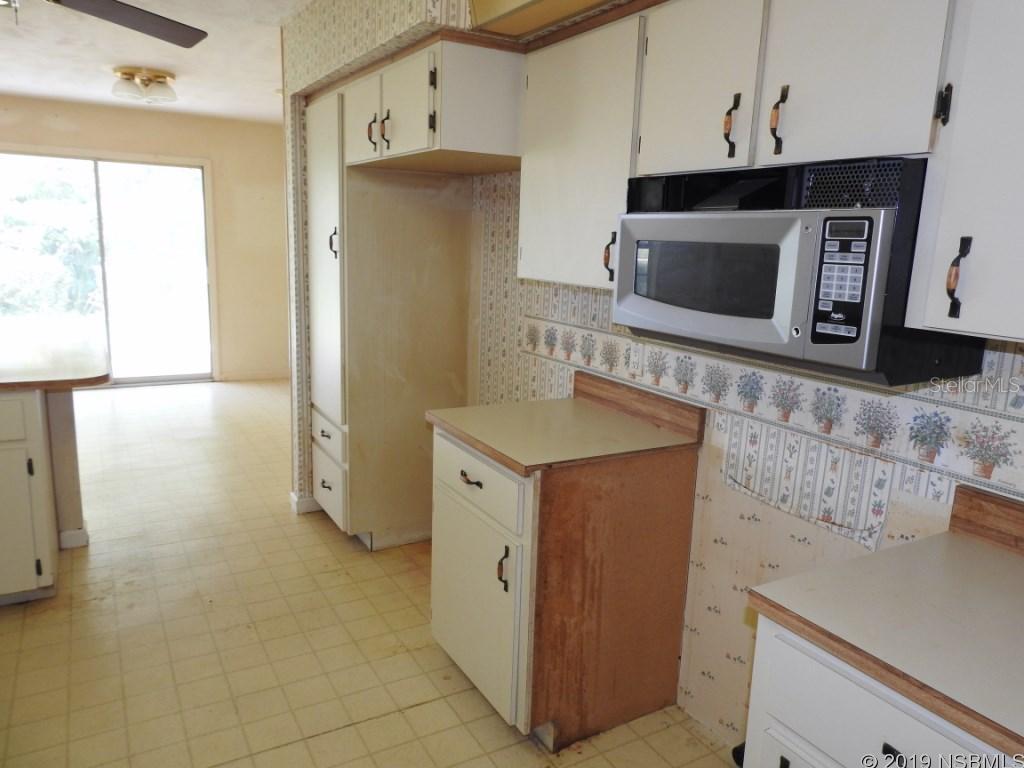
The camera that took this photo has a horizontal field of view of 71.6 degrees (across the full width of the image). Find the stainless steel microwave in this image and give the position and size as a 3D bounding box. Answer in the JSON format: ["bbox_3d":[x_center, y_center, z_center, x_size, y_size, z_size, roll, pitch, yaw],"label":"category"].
[{"bbox_3d":[0.637,-0.274,1.660,0.420,0.407,0.733,-5,13,-31],"label":"stainless steel microwave"}]

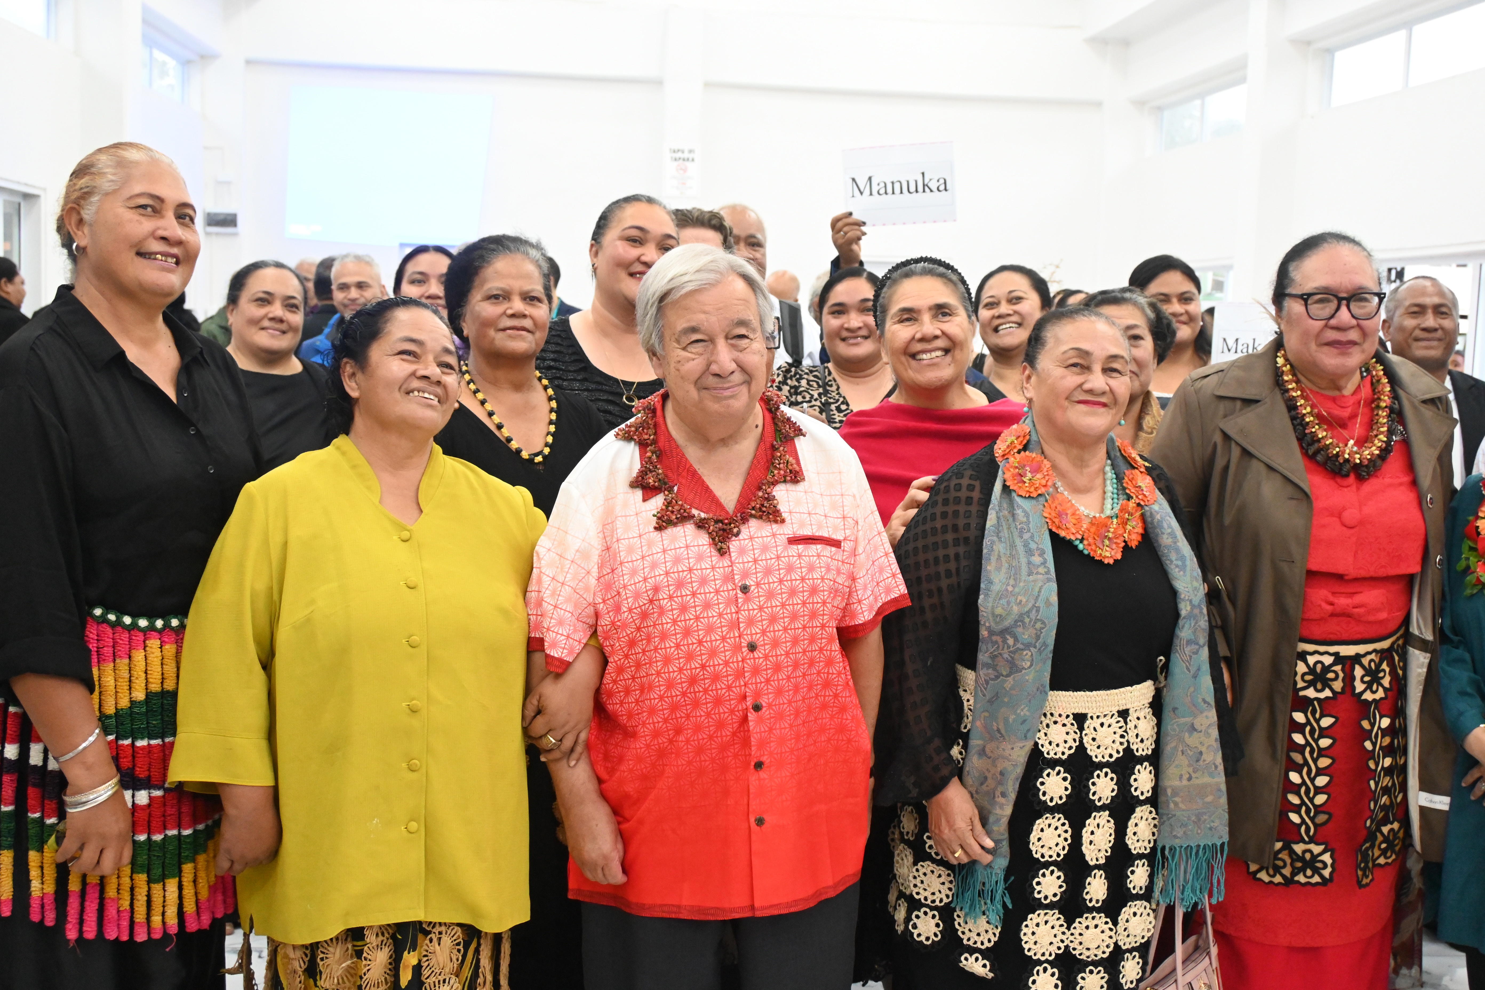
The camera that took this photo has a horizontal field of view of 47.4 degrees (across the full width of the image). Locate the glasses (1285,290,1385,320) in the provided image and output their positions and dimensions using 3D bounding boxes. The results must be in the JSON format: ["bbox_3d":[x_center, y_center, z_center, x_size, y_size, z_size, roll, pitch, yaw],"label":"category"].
[{"bbox_3d":[1.005,-0.324,2.900,0.145,0.049,0.140,2,6,-2],"label":"glasses"}]

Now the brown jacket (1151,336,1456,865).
[{"bbox_3d":[0.997,0.170,2.980,0.540,0.900,0.350,1,6,-10],"label":"brown jacket"}]

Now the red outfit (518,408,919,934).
[{"bbox_3d":[-0.037,0.207,2.420,0.523,0.695,0.340,0,5,-15],"label":"red outfit"}]

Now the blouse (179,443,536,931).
[{"bbox_3d":[-0.525,0.262,2.490,0.590,0.700,0.340,0,6,-15],"label":"blouse"}]

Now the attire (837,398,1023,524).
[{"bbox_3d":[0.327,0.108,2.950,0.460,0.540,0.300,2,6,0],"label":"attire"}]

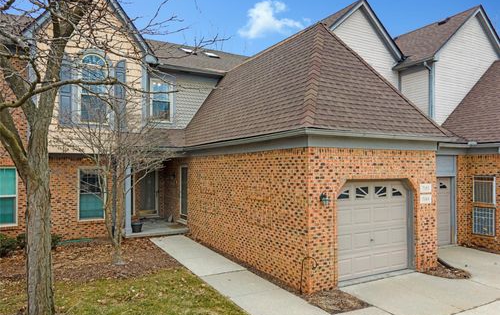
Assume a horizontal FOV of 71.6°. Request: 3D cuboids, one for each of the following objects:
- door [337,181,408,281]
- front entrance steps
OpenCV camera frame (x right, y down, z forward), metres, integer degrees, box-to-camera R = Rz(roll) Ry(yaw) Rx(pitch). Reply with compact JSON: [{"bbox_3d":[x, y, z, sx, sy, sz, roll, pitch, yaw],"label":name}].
[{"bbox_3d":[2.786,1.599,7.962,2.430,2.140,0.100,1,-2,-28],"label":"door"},{"bbox_3d":[-4.006,2.837,14.240,2.450,0.180,3.300,1,-2,-28],"label":"front entrance steps"}]

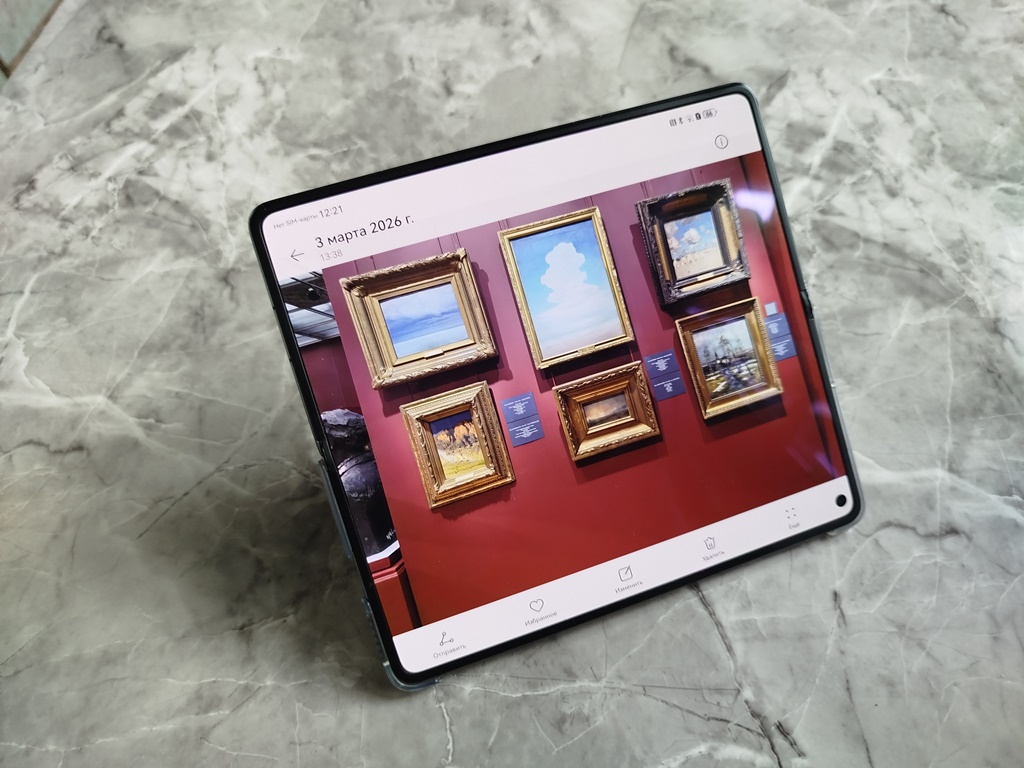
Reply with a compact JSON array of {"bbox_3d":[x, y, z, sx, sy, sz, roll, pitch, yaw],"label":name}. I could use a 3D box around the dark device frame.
[{"bbox_3d":[0.020,-0.002,0.213,0.158,0.011,0.146,-17,95,-9],"label":"dark device frame"}]

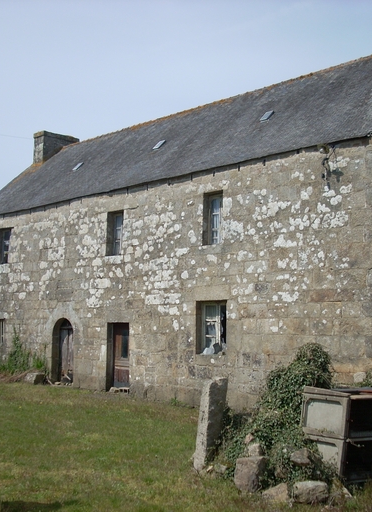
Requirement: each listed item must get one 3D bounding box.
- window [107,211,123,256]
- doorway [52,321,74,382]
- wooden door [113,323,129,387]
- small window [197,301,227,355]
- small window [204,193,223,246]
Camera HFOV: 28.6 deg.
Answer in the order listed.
[{"bbox_3d":[-2.126,-0.689,22.852,0.220,1.400,0.810,9,-10,-43],"label":"window"},{"bbox_3d":[-3.977,3.165,24.216,0.300,2.160,1.200,9,-10,-43],"label":"doorway"},{"bbox_3d":[-1.918,3.069,22.173,0.120,2.010,1.020,9,-10,-43],"label":"wooden door"},{"bbox_3d":[0.763,1.915,19.410,0.220,1.420,1.120,9,-10,-43],"label":"small window"},{"bbox_3d":[0.833,-1.004,19.796,0.220,1.430,0.740,9,-10,-43],"label":"small window"}]

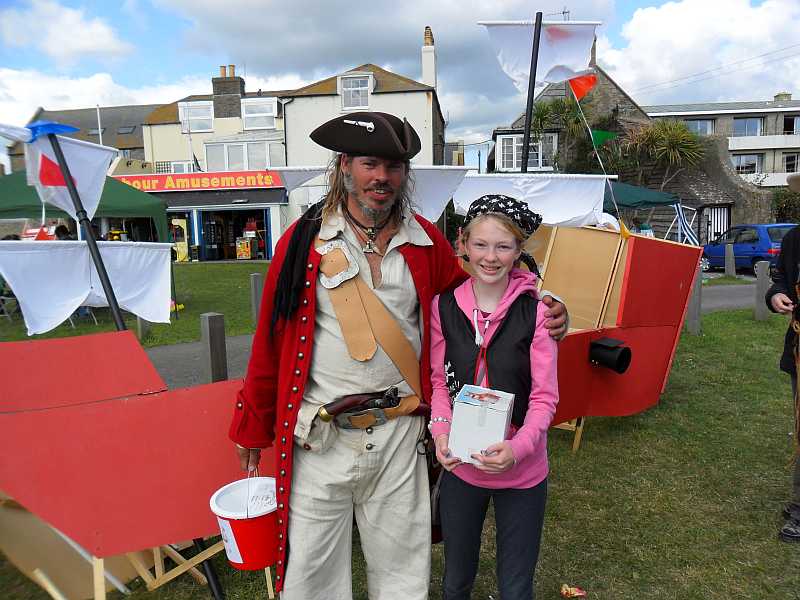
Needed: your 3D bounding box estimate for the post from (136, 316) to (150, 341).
[{"bbox_3d":[-3.546,0.158,8.600,0.145,0.840,0.145,5,9,41],"label":"post"}]

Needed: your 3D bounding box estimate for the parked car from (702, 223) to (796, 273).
[{"bbox_3d":[10.119,-1.498,17.766,1.690,1.420,4.150,-1,7,-3],"label":"parked car"}]

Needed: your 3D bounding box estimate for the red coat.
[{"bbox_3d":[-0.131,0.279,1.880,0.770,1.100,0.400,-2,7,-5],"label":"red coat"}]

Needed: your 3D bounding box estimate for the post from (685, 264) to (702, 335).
[{"bbox_3d":[3.844,0.020,8.098,0.145,0.880,0.145,5,9,41],"label":"post"}]

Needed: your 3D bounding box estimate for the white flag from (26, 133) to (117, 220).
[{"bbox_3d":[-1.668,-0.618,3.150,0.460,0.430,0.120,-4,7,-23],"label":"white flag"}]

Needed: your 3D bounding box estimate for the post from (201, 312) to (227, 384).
[{"bbox_3d":[-1.467,0.530,4.951,0.140,0.830,0.140,5,9,42],"label":"post"}]

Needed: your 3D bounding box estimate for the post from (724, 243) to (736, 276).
[{"bbox_3d":[8.095,-0.995,15.251,0.160,0.820,0.160,5,9,41],"label":"post"}]

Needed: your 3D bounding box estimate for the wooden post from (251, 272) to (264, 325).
[{"bbox_3d":[-2.069,0.030,9.100,0.145,0.840,0.145,5,9,41],"label":"wooden post"}]

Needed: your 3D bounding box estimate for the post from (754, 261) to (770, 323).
[{"bbox_3d":[5.350,-0.130,9.199,0.145,0.860,0.145,5,9,41],"label":"post"}]

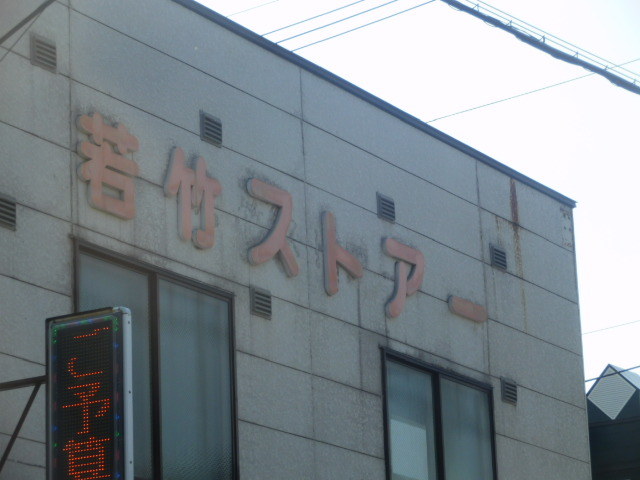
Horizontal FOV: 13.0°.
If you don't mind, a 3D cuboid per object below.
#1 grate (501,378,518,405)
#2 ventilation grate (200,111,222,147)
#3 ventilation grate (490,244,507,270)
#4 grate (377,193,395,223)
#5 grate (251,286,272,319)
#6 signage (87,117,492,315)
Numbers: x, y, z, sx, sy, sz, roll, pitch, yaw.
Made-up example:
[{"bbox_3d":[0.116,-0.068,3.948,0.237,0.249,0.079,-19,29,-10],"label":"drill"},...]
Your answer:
[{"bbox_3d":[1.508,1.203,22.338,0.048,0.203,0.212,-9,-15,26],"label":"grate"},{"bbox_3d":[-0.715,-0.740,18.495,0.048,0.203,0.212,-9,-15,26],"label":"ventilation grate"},{"bbox_3d":[1.432,0.141,22.528,0.048,0.203,0.212,-9,-15,26],"label":"ventilation grate"},{"bbox_3d":[0.493,-0.234,20.761,0.048,0.203,0.212,-9,-15,26],"label":"grate"},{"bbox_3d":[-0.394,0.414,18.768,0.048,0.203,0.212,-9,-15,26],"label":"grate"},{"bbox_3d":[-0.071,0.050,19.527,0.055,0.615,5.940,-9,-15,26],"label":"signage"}]

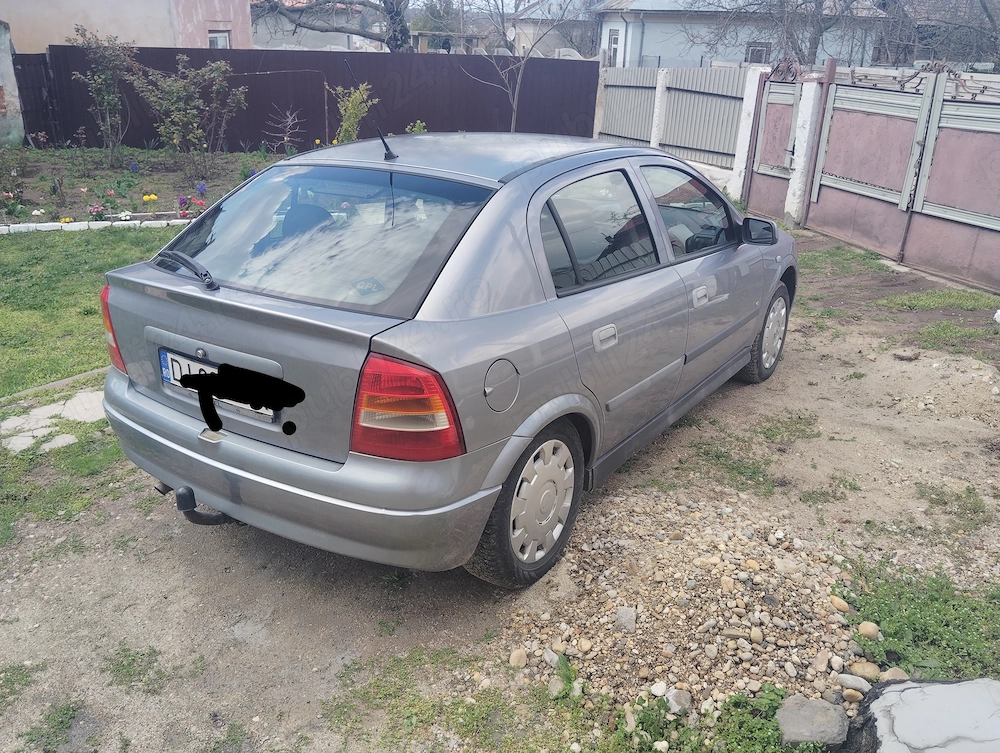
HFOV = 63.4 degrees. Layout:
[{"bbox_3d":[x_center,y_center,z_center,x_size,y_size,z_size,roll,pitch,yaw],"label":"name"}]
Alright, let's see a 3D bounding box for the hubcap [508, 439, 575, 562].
[{"bbox_3d":[0.141,0.408,2.646,0.050,0.413,0.413,14,22,31],"label":"hubcap"}]

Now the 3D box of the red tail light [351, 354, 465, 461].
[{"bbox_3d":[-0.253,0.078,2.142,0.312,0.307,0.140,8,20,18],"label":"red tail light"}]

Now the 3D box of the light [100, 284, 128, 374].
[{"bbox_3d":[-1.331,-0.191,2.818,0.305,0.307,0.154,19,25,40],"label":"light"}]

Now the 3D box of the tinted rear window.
[{"bbox_3d":[-0.601,-0.490,2.615,1.176,0.095,0.708,14,51,31],"label":"tinted rear window"}]

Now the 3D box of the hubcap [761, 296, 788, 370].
[{"bbox_3d":[1.593,-0.253,4.707,0.050,0.413,0.413,14,22,31],"label":"hubcap"}]

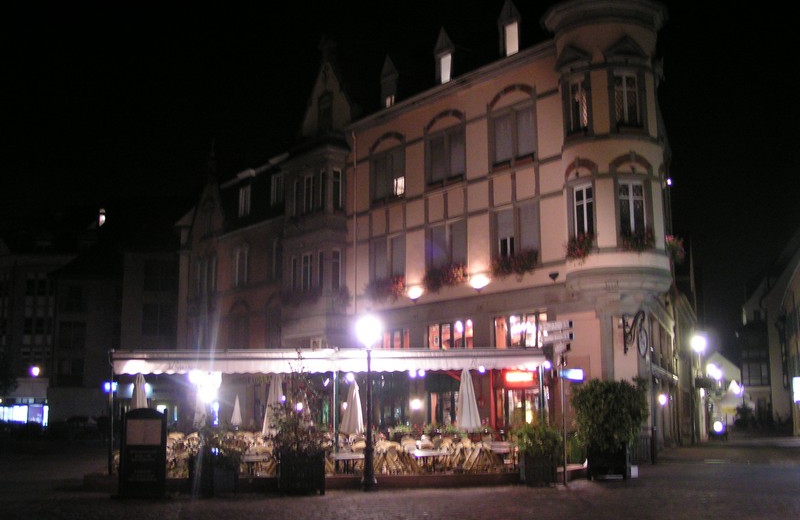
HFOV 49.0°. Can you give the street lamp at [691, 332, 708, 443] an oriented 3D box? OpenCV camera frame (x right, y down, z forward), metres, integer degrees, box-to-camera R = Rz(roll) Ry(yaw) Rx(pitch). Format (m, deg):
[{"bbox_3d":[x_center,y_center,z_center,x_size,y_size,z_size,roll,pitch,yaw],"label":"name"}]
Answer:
[{"bbox_3d":[12.390,5.340,36.372,0.500,4.508,0.500,0,-9,0],"label":"street lamp"}]

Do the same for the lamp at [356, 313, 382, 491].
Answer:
[{"bbox_3d":[-0.604,2.820,17.457,0.450,3.404,0.450,0,-9,0],"label":"lamp"}]

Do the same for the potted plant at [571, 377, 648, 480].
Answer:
[{"bbox_3d":[4.838,3.852,20.229,1.700,2.280,1.600,-3,-10,18],"label":"potted plant"}]

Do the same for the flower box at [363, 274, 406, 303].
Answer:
[{"bbox_3d":[-0.627,1.139,34.693,0.480,0.800,2.050,8,-12,-38],"label":"flower box"}]

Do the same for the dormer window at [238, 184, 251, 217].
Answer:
[{"bbox_3d":[-8.127,-3.085,46.622,0.500,1.920,1.368,7,-12,-38],"label":"dormer window"}]

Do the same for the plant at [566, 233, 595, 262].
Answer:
[{"bbox_3d":[5.352,-0.400,26.039,0.340,0.800,0.880,7,-12,-38],"label":"plant"}]

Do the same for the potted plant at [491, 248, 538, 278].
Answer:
[{"bbox_3d":[3.804,0.130,29.301,0.480,0.740,1.900,8,-12,-38],"label":"potted plant"}]

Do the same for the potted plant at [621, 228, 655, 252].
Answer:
[{"bbox_3d":[6.959,-0.569,25.746,0.950,0.620,0.450,1,-10,-7],"label":"potted plant"}]

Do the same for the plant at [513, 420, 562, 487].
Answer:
[{"bbox_3d":[2.891,4.035,18.423,1.030,1.320,0.950,-3,-10,13],"label":"plant"}]

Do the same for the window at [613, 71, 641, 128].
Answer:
[{"bbox_3d":[6.906,-4.896,26.787,0.820,1.800,0.180,1,-10,-7],"label":"window"}]

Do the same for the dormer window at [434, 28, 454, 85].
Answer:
[{"bbox_3d":[2.087,-7.927,34.782,0.900,2.451,1.205,7,-12,-38],"label":"dormer window"}]

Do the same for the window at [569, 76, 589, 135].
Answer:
[{"bbox_3d":[5.498,-4.732,26.897,0.250,1.822,0.826,7,-12,-38],"label":"window"}]

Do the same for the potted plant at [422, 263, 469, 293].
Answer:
[{"bbox_3d":[1.636,0.651,31.935,0.480,0.780,2.050,8,-12,-38],"label":"potted plant"}]

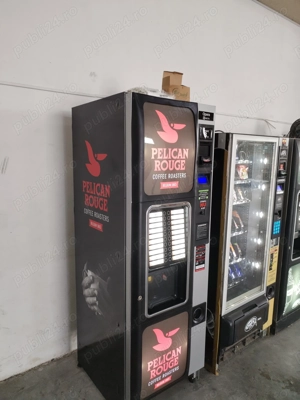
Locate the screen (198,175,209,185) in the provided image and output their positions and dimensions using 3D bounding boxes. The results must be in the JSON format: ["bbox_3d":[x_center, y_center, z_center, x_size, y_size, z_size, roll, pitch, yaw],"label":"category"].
[{"bbox_3d":[0.327,-0.123,1.832,0.080,0.055,0.015,-5,10,-38],"label":"screen"}]

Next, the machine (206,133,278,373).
[{"bbox_3d":[0.577,0.326,2.610,0.730,1.690,0.750,-5,10,-39],"label":"machine"}]

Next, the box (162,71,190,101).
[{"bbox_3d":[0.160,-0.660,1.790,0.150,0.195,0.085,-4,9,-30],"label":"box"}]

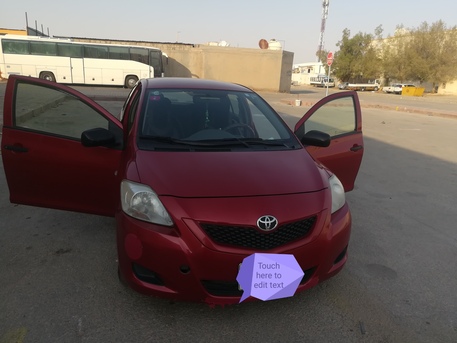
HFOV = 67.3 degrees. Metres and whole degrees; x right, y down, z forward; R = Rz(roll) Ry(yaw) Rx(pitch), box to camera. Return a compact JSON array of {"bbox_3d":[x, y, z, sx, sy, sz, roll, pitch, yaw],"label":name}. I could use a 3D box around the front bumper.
[{"bbox_3d":[0.149,0.462,2.181,1.650,0.620,0.530,-2,16,-16],"label":"front bumper"}]

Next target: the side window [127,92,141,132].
[{"bbox_3d":[-0.936,-0.591,3.349,0.100,0.430,0.850,16,10,-20],"label":"side window"}]

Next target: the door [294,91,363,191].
[{"bbox_3d":[1.025,-0.266,3.620,1.120,1.160,0.200,-9,18,-35],"label":"door"}]

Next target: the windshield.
[{"bbox_3d":[-0.152,-0.485,3.053,1.350,0.140,0.970,-3,44,-16],"label":"windshield"}]

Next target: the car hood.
[{"bbox_3d":[0.044,-0.021,2.430,1.360,0.180,0.910,-3,23,-16],"label":"car hood"}]

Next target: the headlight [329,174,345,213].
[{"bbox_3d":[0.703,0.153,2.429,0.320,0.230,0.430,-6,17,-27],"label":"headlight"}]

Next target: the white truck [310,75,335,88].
[{"bbox_3d":[18.619,-17.768,68.000,1.900,2.450,5.200,-8,19,-34],"label":"white truck"}]

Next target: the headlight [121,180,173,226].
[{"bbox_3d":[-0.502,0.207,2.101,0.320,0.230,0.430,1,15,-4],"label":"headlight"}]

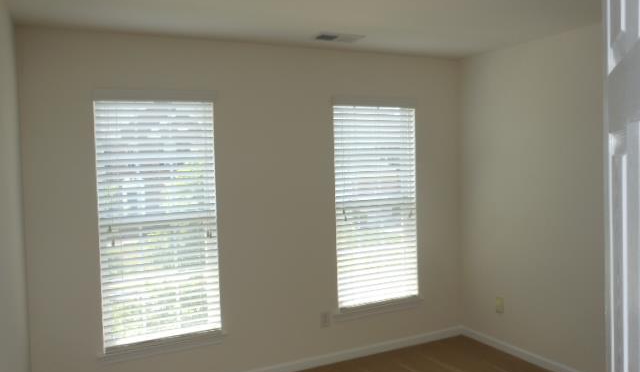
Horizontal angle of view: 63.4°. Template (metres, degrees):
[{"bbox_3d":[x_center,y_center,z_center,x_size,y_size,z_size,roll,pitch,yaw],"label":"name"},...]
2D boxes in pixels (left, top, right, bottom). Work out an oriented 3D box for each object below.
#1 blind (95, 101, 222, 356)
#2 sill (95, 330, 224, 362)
[{"bbox_3d":[-1.055,0.231,3.442,0.780,1.620,0.055,-3,4,-26],"label":"blind"},{"bbox_3d":[-1.036,1.082,3.466,0.830,0.080,0.065,-3,4,-26],"label":"sill"}]

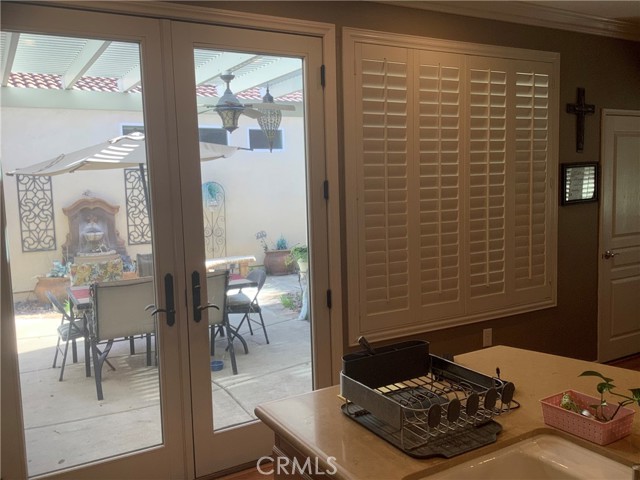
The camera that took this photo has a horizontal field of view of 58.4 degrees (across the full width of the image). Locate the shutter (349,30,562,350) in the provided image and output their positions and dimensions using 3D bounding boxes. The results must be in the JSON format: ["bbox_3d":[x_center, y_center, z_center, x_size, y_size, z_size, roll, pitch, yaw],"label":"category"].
[{"bbox_3d":[0.987,-0.362,3.921,1.900,1.900,0.070,-5,7,-29],"label":"shutter"}]

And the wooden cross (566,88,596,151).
[{"bbox_3d":[2.022,-0.922,4.442,0.330,0.490,0.030,-5,7,-29],"label":"wooden cross"}]

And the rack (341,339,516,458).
[{"bbox_3d":[0.311,0.430,1.655,0.375,0.160,0.420,-5,7,-29],"label":"rack"}]

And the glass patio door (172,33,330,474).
[{"bbox_3d":[-0.333,0.067,3.216,0.870,2.410,0.060,-5,7,-29],"label":"glass patio door"}]

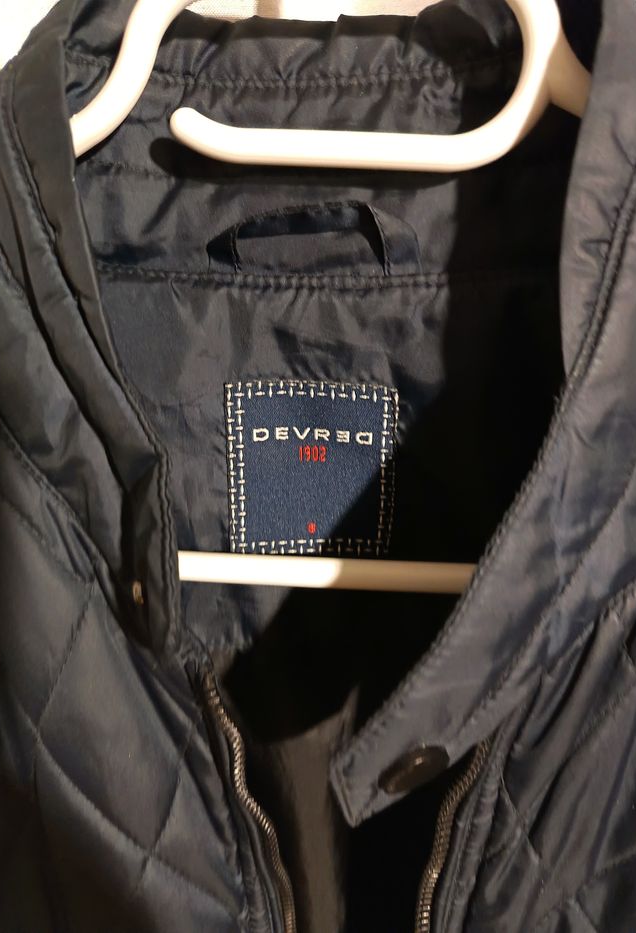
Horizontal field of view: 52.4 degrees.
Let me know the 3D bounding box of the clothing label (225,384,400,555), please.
[{"bbox_3d":[-0.003,0.002,0.215,0.056,0.059,0.003,1,19,0],"label":"clothing label"}]

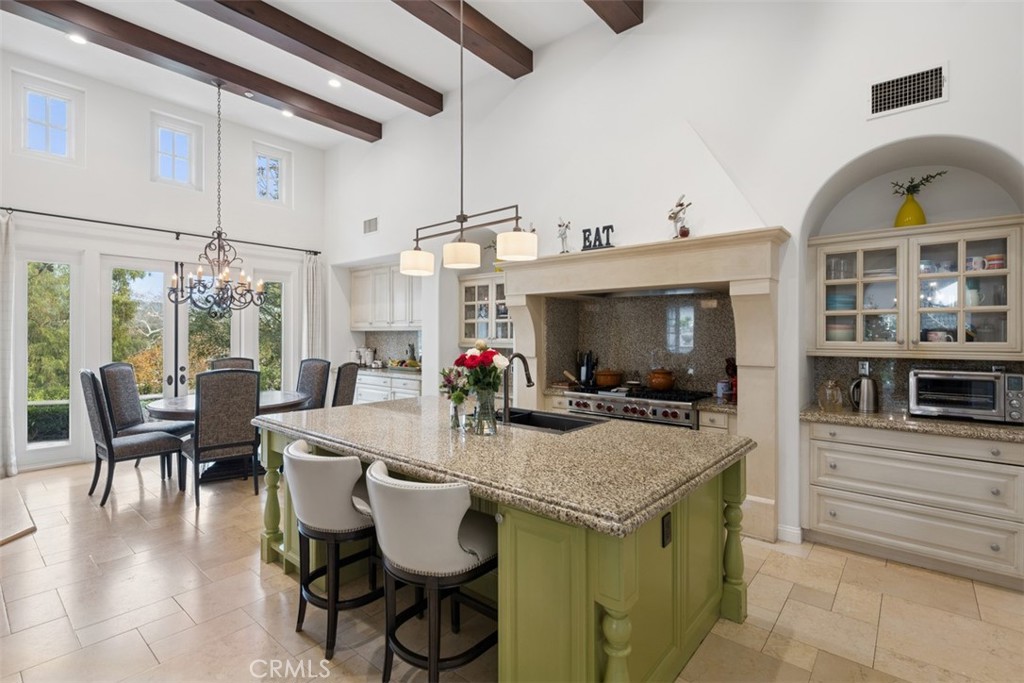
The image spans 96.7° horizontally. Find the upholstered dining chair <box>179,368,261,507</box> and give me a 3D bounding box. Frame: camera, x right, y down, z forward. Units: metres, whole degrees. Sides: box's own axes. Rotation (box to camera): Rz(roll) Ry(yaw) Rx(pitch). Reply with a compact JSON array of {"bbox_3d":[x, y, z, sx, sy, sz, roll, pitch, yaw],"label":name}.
[{"bbox_3d":[-2.667,0.811,4.169,0.520,1.150,0.670,0,1,-41],"label":"upholstered dining chair"}]

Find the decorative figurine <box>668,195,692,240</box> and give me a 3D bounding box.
[{"bbox_3d":[1.319,-0.976,3.567,0.190,0.347,0.140,1,1,34],"label":"decorative figurine"}]

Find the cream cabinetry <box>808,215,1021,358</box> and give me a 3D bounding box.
[{"bbox_3d":[2.796,-0.333,3.213,1.150,0.891,0.330,1,1,41],"label":"cream cabinetry"}]

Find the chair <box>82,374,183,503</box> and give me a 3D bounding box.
[{"bbox_3d":[-3.567,0.834,4.262,0.520,1.160,0.690,1,1,36],"label":"chair"}]

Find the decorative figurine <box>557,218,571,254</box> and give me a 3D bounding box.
[{"bbox_3d":[0.473,-0.976,4.176,0.120,0.325,0.100,0,1,27],"label":"decorative figurine"}]

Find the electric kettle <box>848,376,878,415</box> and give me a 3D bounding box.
[{"bbox_3d":[2.466,0.377,3.174,0.165,0.250,0.125,1,1,41],"label":"electric kettle"}]

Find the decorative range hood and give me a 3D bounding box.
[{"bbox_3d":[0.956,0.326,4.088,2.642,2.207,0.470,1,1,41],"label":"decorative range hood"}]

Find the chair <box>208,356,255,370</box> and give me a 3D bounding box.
[{"bbox_3d":[-3.606,0.820,5.940,0.520,1.160,0.690,0,1,-35],"label":"chair"}]

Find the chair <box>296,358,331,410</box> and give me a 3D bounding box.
[{"bbox_3d":[-2.637,0.799,5.512,0.520,1.150,0.670,0,1,24],"label":"chair"}]

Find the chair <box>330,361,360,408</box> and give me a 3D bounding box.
[{"bbox_3d":[-2.146,0.830,5.180,0.690,1.160,0.520,0,0,4],"label":"chair"}]

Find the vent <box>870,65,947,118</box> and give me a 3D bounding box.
[{"bbox_3d":[2.415,-1.530,2.787,0.385,0.240,0.020,1,1,41],"label":"vent"}]

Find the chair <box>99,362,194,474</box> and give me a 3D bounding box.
[{"bbox_3d":[-3.791,0.802,4.776,0.670,1.150,0.520,0,1,-8],"label":"chair"}]

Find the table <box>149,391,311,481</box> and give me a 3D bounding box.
[{"bbox_3d":[-2.985,1.003,4.895,1.520,0.760,1.520,1,1,41],"label":"table"}]

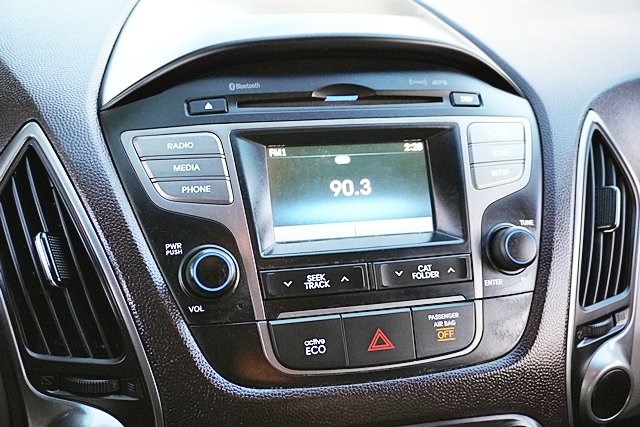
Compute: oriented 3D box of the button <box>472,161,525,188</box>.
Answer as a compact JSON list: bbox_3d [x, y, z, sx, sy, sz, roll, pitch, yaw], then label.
[{"bbox_3d":[0.106,-0.022,0.455,0.040,0.015,0.008,-5,-8,-28],"label":"button"}]

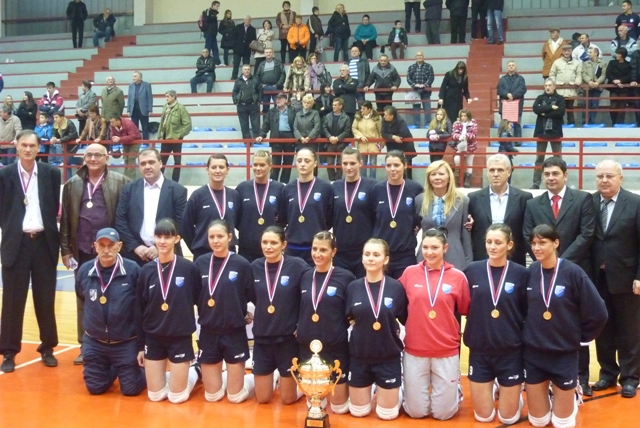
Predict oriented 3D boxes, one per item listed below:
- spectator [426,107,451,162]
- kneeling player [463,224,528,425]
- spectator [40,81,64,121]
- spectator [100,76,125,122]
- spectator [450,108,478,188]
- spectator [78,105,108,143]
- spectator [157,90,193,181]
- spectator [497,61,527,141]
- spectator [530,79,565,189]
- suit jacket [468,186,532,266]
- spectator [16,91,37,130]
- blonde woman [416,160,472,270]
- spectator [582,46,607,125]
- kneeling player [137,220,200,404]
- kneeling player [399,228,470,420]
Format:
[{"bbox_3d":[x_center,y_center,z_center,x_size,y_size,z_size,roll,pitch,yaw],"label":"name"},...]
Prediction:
[{"bbox_3d":[2.033,-1.135,14.214,0.420,1.350,0.340,1,4,18],"label":"spectator"},{"bbox_3d":[1.251,0.723,5.824,0.500,1.328,0.600,1,4,14],"label":"kneeling player"},{"bbox_3d":[-6.035,-2.149,18.754,0.540,1.640,0.380,1,4,12],"label":"spectator"},{"bbox_3d":[-4.639,-2.242,18.655,0.540,1.680,0.380,1,4,16],"label":"spectator"},{"bbox_3d":[2.438,-1.095,13.989,0.460,1.325,0.360,1,3,15],"label":"spectator"},{"bbox_3d":[-4.465,-1.400,16.449,0.570,1.500,0.520,1,4,18],"label":"spectator"},{"bbox_3d":[-2.736,-1.434,15.700,0.550,1.793,0.420,2,4,37],"label":"spectator"},{"bbox_3d":[3.702,-2.105,16.225,0.580,1.740,0.360,1,4,12],"label":"spectator"},{"bbox_3d":[3.744,-1.318,13.633,0.580,1.814,0.420,1,3,16],"label":"spectator"},{"bbox_3d":[1.341,0.175,6.202,0.540,0.760,0.320,1,4,13],"label":"suit jacket"},{"bbox_3d":[-6.551,-1.907,18.621,0.480,1.680,0.350,2,4,30],"label":"spectator"},{"bbox_3d":[0.926,0.429,6.288,0.480,1.662,0.320,1,4,18],"label":"blonde woman"},{"bbox_3d":[5.906,-2.722,17.900,0.550,1.721,0.420,1,3,18],"label":"spectator"},{"bbox_3d":[-1.055,0.678,6.189,0.480,1.327,0.620,1,3,6],"label":"kneeling player"},{"bbox_3d":[0.816,0.723,5.815,0.500,1.293,0.620,1,3,11],"label":"kneeling player"}]

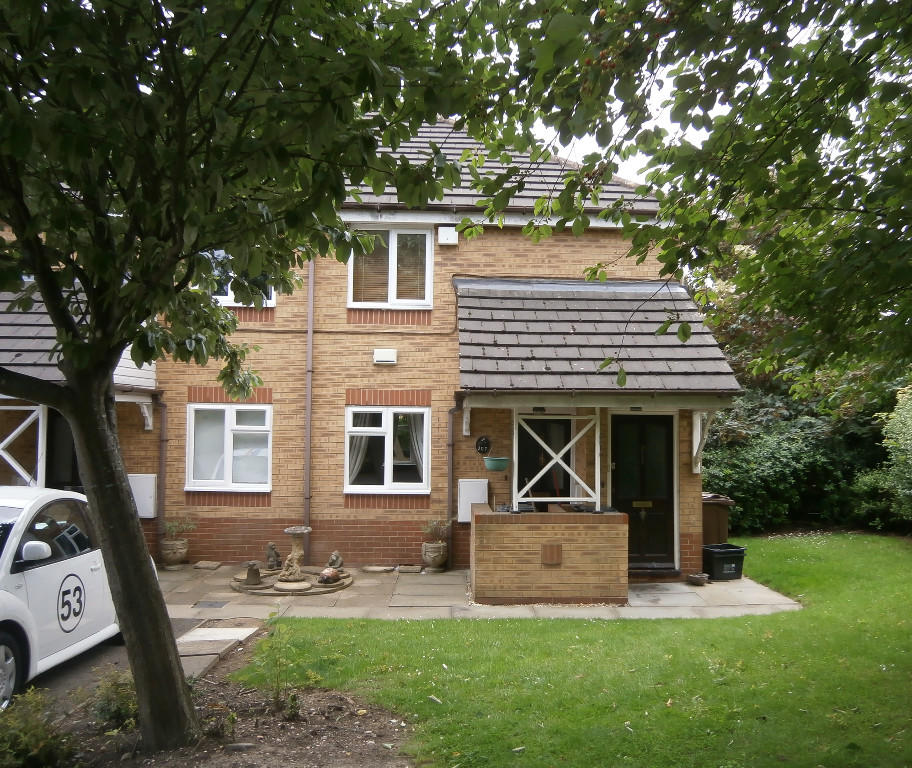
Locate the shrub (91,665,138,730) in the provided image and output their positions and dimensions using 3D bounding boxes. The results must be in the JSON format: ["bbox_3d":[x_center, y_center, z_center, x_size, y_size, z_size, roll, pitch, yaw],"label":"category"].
[{"bbox_3d":[-2.163,2.010,4.930,0.400,0.440,0.380,1,-3,-3],"label":"shrub"}]

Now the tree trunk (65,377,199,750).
[{"bbox_3d":[-1.941,1.074,4.600,0.700,2.240,0.400,1,-3,-3],"label":"tree trunk"}]

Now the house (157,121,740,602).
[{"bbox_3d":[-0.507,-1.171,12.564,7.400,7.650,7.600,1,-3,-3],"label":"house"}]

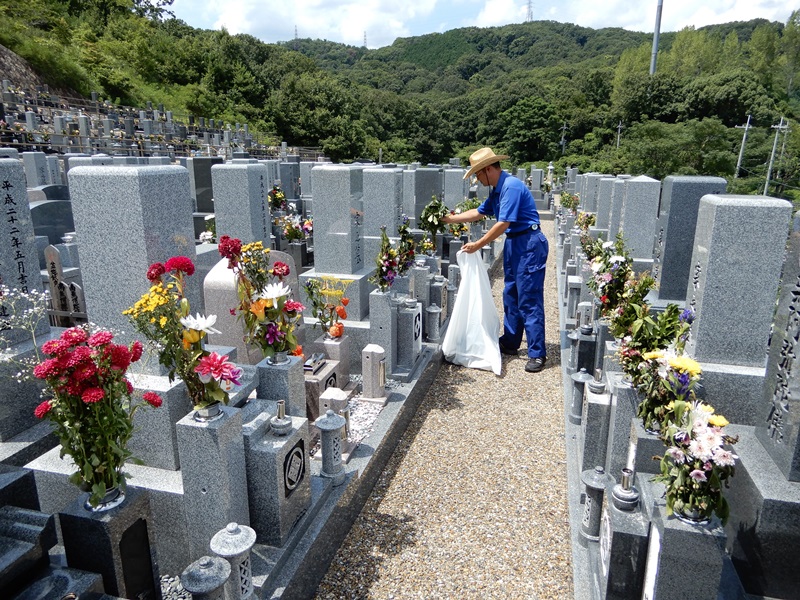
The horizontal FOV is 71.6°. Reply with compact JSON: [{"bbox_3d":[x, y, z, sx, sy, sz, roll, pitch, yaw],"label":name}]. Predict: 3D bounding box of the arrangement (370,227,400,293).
[{"bbox_3d":[-0.094,-0.255,3.489,0.178,0.416,0.198,4,14,15],"label":"arrangement"}]

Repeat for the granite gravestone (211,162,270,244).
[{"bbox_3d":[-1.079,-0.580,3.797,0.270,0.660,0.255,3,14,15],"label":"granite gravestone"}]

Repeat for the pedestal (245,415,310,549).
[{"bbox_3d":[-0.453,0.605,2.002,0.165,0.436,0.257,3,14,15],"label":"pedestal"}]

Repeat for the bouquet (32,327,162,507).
[{"bbox_3d":[-0.695,0.270,1.292,0.252,0.416,0.252,4,15,14],"label":"bouquet"}]

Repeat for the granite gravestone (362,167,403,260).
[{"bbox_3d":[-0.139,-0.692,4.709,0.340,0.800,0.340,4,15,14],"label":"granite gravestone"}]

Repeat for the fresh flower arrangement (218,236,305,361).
[{"bbox_3d":[-0.535,-0.002,2.158,0.307,0.465,0.277,4,14,15],"label":"fresh flower arrangement"}]

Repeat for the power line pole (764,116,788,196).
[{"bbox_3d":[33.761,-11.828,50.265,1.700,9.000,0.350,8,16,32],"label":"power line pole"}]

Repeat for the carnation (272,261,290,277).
[{"bbox_3d":[-0.449,-0.119,2.104,0.060,0.052,0.060,0,13,0],"label":"carnation"}]

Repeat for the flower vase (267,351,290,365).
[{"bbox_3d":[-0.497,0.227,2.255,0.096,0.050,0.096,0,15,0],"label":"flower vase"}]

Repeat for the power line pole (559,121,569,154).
[{"bbox_3d":[29.625,-27.665,100.347,1.600,8.500,0.350,4,14,16],"label":"power line pole"}]

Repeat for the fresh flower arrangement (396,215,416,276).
[{"bbox_3d":[0.046,-0.382,3.887,0.140,0.420,0.145,3,14,15],"label":"fresh flower arrangement"}]

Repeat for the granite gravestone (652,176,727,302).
[{"bbox_3d":[1.760,-0.381,3.396,0.282,0.740,0.277,4,14,15],"label":"granite gravestone"}]

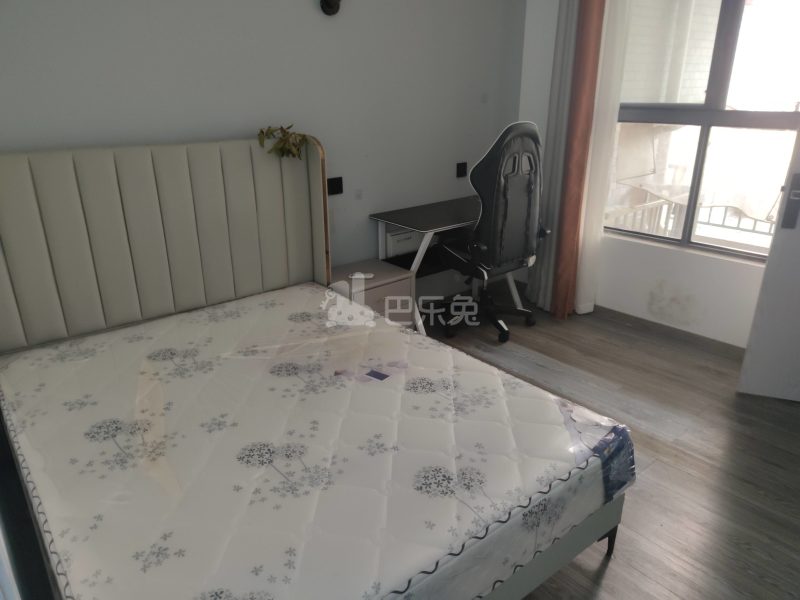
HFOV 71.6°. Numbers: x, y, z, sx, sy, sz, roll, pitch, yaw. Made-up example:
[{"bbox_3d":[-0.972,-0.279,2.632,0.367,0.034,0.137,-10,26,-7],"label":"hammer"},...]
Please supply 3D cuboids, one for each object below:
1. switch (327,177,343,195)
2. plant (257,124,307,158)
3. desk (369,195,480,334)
[{"bbox_3d":[-0.361,-0.637,3.102,0.092,0.092,0.012,-16,25,-37],"label":"switch"},{"bbox_3d":[-0.579,-0.779,2.729,0.205,0.155,0.140,-16,25,-37],"label":"plant"},{"bbox_3d":[0.360,-0.192,3.496,0.995,0.748,0.582,-16,25,-34],"label":"desk"}]

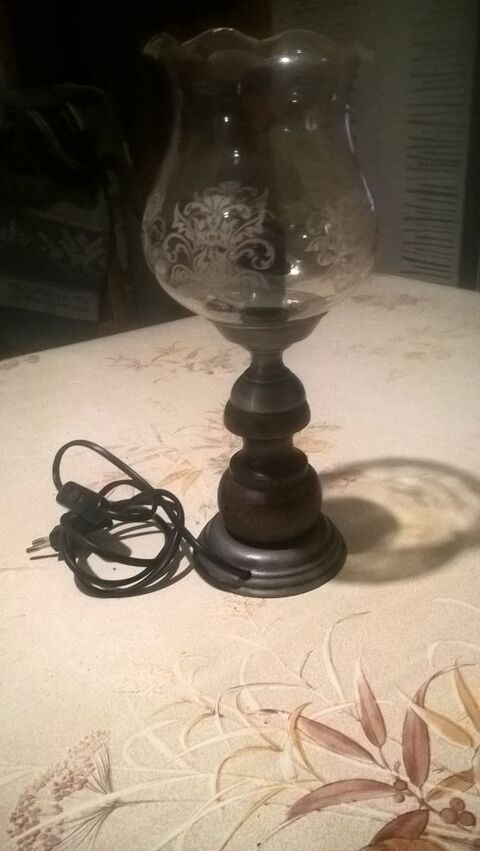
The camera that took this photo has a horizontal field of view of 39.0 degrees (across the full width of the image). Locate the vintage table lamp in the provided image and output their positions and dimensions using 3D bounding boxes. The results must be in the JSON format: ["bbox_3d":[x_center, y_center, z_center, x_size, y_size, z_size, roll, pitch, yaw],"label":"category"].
[{"bbox_3d":[0.016,-0.060,0.454,0.147,0.339,0.147,-2,22,0],"label":"vintage table lamp"}]

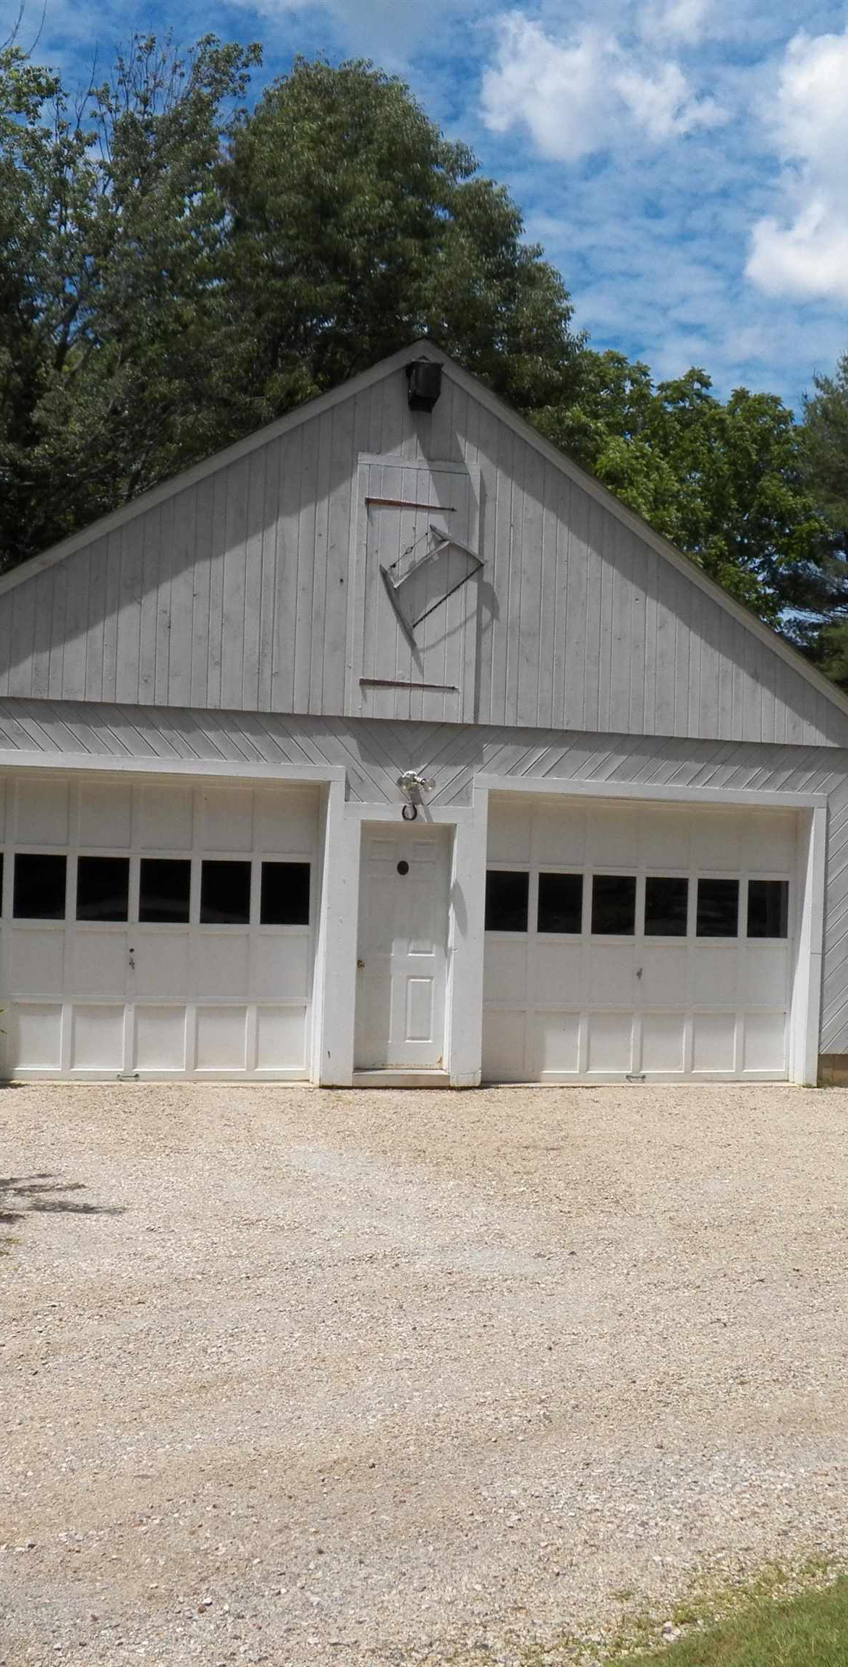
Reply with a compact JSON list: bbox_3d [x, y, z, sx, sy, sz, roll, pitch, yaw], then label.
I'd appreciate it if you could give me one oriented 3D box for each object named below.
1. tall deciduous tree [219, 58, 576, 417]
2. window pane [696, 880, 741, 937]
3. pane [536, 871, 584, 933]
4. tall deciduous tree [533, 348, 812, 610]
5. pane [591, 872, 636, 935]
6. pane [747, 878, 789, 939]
[{"bbox_3d":[-0.801,-5.525,31.150,7.500,16.020,7.500,2,-2,-2],"label":"tall deciduous tree"},{"bbox_3d":[2.575,0.656,15.702,0.404,0.511,0.030,2,-2,-16],"label":"window pane"},{"bbox_3d":[1.168,0.602,15.288,0.404,0.511,0.030,2,-2,-16],"label":"pane"},{"bbox_3d":[4.109,-2.862,30.835,6.300,11.020,6.300,2,-2,7],"label":"tall deciduous tree"},{"bbox_3d":[1.637,0.622,15.426,0.404,0.511,0.030,2,-2,-16],"label":"pane"},{"bbox_3d":[3.035,0.673,15.838,0.404,0.511,0.030,2,-2,-16],"label":"pane"}]

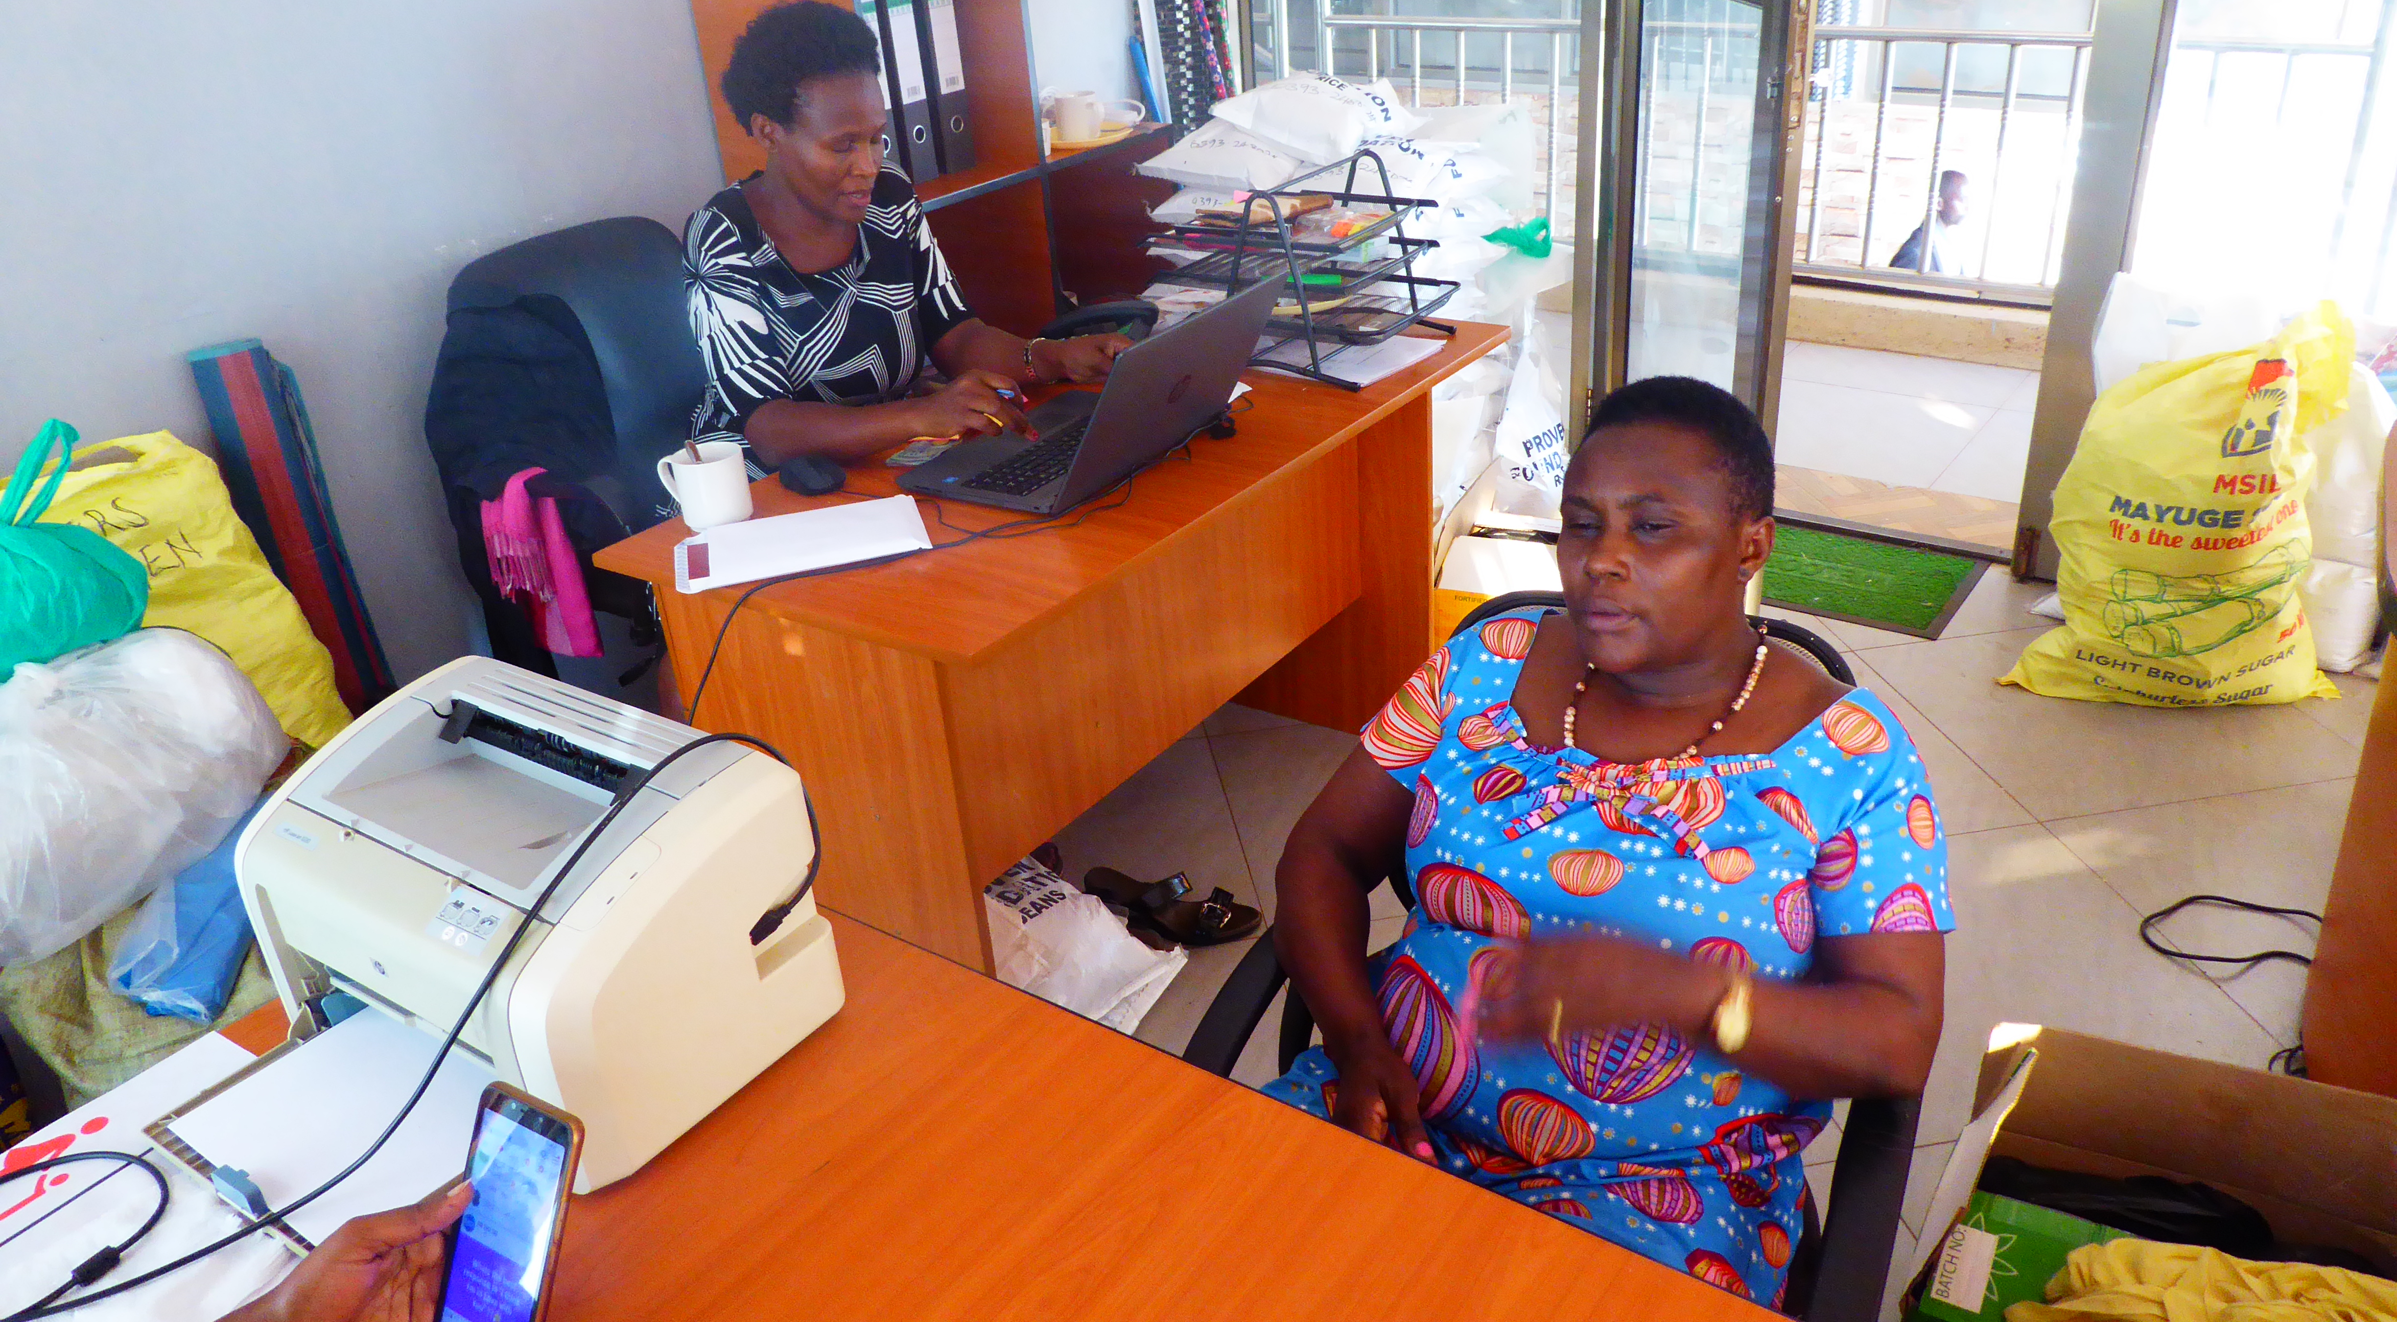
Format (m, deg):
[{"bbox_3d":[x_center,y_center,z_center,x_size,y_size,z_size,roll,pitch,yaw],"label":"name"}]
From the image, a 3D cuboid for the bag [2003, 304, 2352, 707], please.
[{"bbox_3d":[1.654,-0.262,2.794,0.510,0.610,0.290,7,30,21],"label":"bag"}]

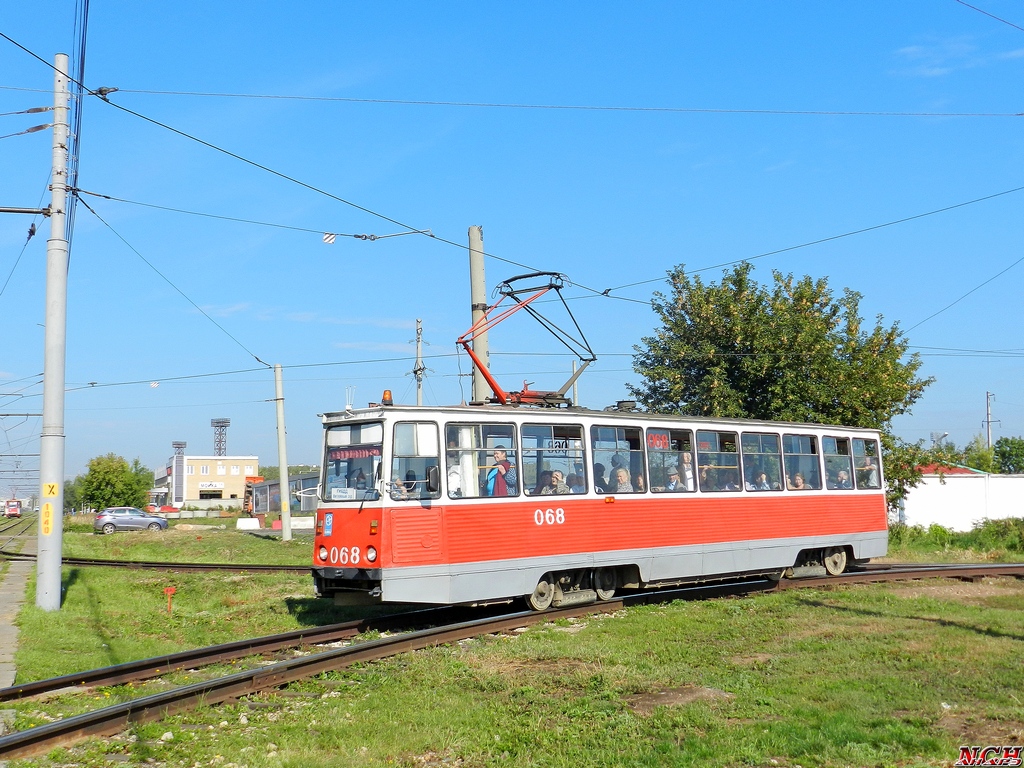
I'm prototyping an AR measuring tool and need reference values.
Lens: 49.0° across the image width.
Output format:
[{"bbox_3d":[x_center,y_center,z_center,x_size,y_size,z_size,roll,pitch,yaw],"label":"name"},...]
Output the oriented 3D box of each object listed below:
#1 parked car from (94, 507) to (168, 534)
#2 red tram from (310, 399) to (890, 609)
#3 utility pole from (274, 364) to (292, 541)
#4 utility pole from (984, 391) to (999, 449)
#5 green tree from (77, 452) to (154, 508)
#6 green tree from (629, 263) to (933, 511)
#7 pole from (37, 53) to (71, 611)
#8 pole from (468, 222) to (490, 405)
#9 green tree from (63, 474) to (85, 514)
[{"bbox_3d":[-23.206,8.337,68.557,4.410,1.660,1.820,1,-6,-18],"label":"parked car"},{"bbox_3d":[2.957,2.352,21.917,15.100,3.220,2.600,4,-8,-44],"label":"red tram"},{"bbox_3d":[-10.725,3.189,52.467,0.400,8.175,0.400,-4,-6,0],"label":"utility pole"},{"bbox_3d":[61.590,8.061,144.797,1.900,14.254,0.700,1,-6,0],"label":"utility pole"},{"bbox_3d":[-44.000,11.321,124.583,8.229,7.453,7.500,-1,-6,0],"label":"green tree"},{"bbox_3d":[9.317,0.661,38.107,10.277,9.716,10.000,-1,-6,0],"label":"green tree"},{"bbox_3d":[-8.288,-1.081,20.428,0.400,10.205,0.400,-1,-6,0],"label":"pole"},{"bbox_3d":[-0.785,0.329,27.608,0.440,8.612,0.440,-1,-6,0],"label":"pole"},{"bbox_3d":[-58.391,14.939,149.374,3.336,5.810,3.500,-1,-6,0],"label":"green tree"}]

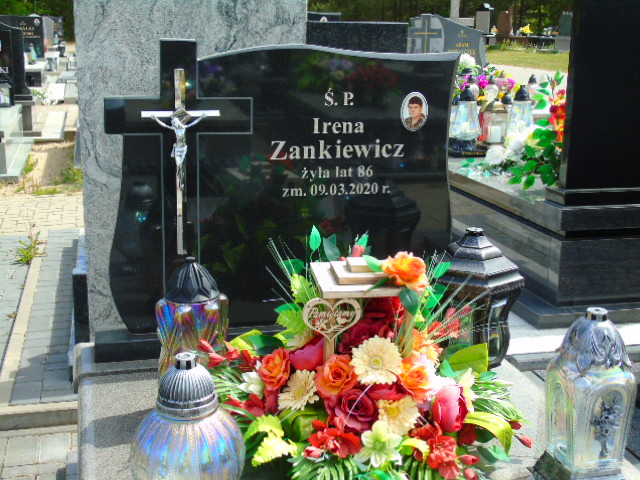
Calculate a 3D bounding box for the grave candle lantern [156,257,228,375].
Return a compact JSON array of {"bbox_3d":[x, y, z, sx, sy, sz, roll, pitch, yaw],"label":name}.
[{"bbox_3d":[-0.338,0.205,2.244,0.190,0.333,0.190,-2,14,-14],"label":"grave candle lantern"}]

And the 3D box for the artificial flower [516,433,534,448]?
[{"bbox_3d":[0.455,0.443,1.874,0.024,0.024,0.052,-9,39,-37],"label":"artificial flower"}]

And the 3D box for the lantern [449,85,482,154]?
[{"bbox_3d":[0.889,-0.736,5.177,0.195,0.409,0.195,-2,14,-14],"label":"lantern"}]

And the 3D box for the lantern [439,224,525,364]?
[{"bbox_3d":[0.395,0.163,2.236,0.275,0.392,0.238,7,15,24],"label":"lantern"}]

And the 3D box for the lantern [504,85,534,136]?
[{"bbox_3d":[1.232,-0.745,5.228,0.191,0.409,0.191,-2,14,-14],"label":"lantern"}]

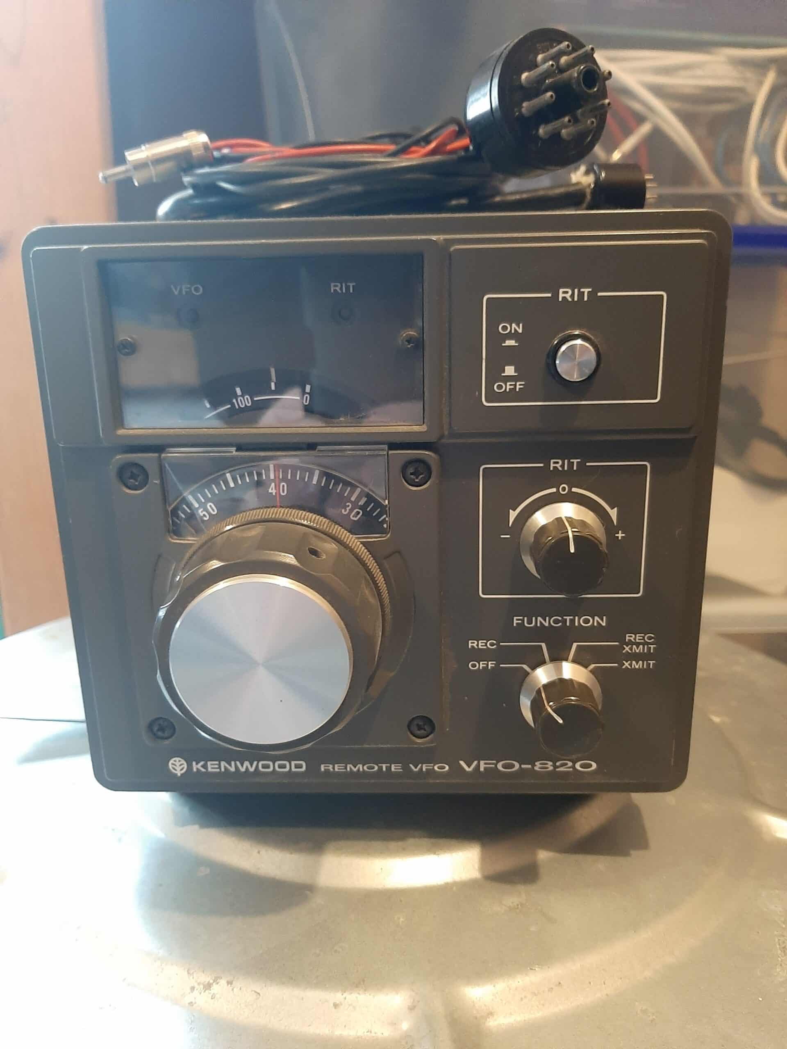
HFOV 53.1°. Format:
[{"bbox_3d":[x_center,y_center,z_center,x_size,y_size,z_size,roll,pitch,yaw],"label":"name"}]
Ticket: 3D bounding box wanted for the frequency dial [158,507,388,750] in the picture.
[{"bbox_3d":[-0.030,0.026,0.192,0.056,0.056,0.033,-1,15,2],"label":"frequency dial"}]

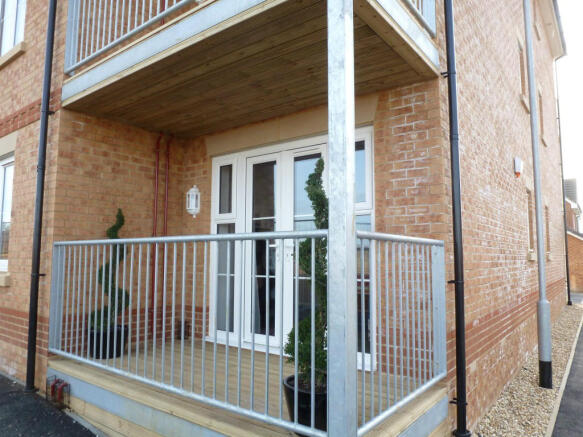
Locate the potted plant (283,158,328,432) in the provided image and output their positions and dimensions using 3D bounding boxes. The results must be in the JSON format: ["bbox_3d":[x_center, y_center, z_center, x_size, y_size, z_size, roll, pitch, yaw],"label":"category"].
[{"bbox_3d":[0.156,0.413,2.384,0.400,1.570,0.400,0,-5,0],"label":"potted plant"}]

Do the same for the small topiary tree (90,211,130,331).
[{"bbox_3d":[-1.828,0.516,4.104,0.360,1.250,0.360,-4,-7,37],"label":"small topiary tree"}]

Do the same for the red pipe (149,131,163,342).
[{"bbox_3d":[-1.587,0.165,4.768,0.050,2.402,0.060,-4,-7,37],"label":"red pipe"}]

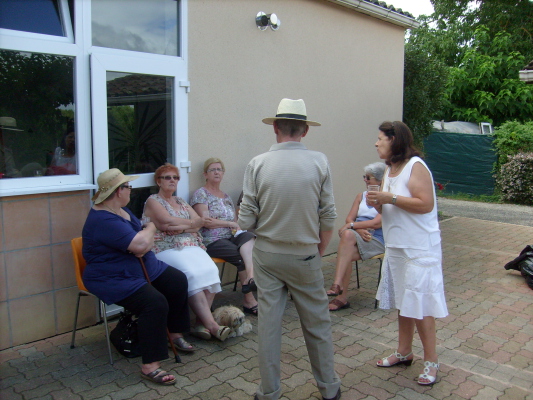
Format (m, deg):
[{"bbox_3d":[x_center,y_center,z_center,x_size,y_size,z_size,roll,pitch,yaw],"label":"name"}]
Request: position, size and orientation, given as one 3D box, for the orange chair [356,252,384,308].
[{"bbox_3d":[0.958,0.515,4.985,0.470,0.800,0.510,6,9,41],"label":"orange chair"}]

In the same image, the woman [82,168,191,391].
[{"bbox_3d":[-0.827,0.441,3.644,0.980,1.270,0.600,4,8,31],"label":"woman"}]

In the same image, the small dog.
[{"bbox_3d":[-0.250,0.898,4.154,0.240,0.240,0.380,-5,9,-37],"label":"small dog"}]

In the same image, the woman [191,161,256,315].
[{"bbox_3d":[-0.287,0.296,4.663,0.540,1.310,0.860,-5,9,-37],"label":"woman"}]

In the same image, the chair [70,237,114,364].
[{"bbox_3d":[-1.057,0.660,3.820,0.530,0.790,0.480,5,9,37],"label":"chair"}]

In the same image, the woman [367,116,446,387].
[{"bbox_3d":[0.906,0.314,3.343,0.540,1.600,0.480,-2,7,-18],"label":"woman"}]

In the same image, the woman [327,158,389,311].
[{"bbox_3d":[0.801,0.303,4.816,0.500,1.260,0.820,6,9,41],"label":"woman"}]

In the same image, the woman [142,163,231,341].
[{"bbox_3d":[-0.629,0.366,4.170,0.880,1.290,0.540,6,9,39],"label":"woman"}]

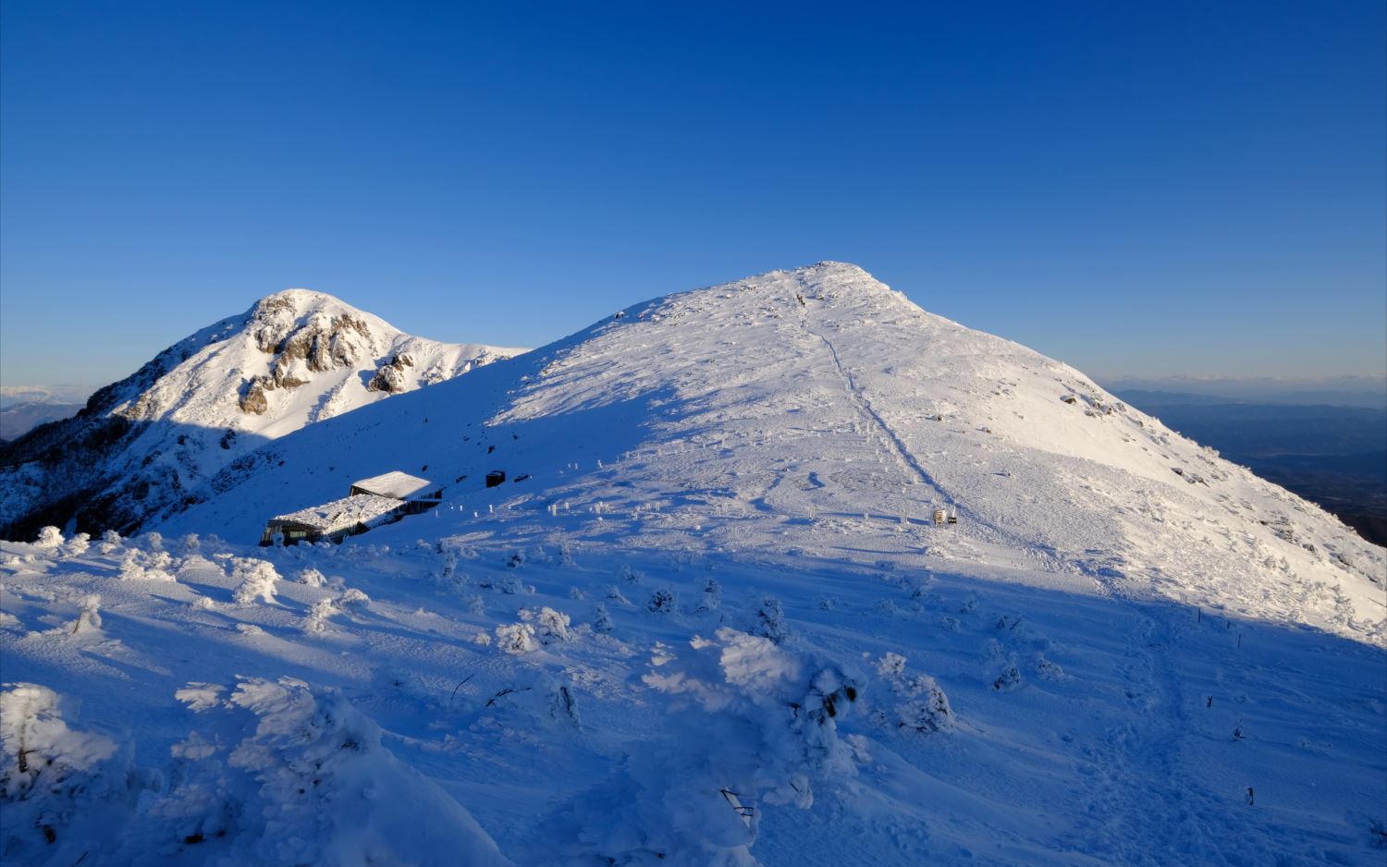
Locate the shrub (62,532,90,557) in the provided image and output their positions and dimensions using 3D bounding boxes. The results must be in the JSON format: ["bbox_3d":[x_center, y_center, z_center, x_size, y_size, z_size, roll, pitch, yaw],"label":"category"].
[{"bbox_3d":[-21.653,3.902,23.000,0.951,0.832,0.856,0,5,0],"label":"shrub"}]

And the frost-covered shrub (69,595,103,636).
[{"bbox_3d":[-11.592,3.476,12.500,0.620,0.731,0.496,0,5,0],"label":"frost-covered shrub"}]

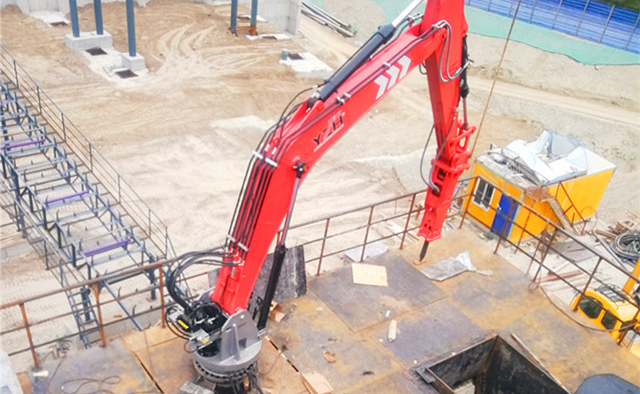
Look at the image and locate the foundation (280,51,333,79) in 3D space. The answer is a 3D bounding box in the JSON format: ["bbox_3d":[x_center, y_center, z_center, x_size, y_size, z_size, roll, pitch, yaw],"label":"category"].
[{"bbox_3d":[-1.409,-10.170,39.016,3.050,0.620,4.300,-12,36,-28],"label":"foundation"}]

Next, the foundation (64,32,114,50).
[{"bbox_3d":[-17.876,-12.130,38.803,2.965,0.783,1.585,-20,41,-37],"label":"foundation"}]

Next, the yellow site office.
[{"bbox_3d":[10.211,-0.380,23.446,6.172,2.800,2.820,-12,37,-28],"label":"yellow site office"}]

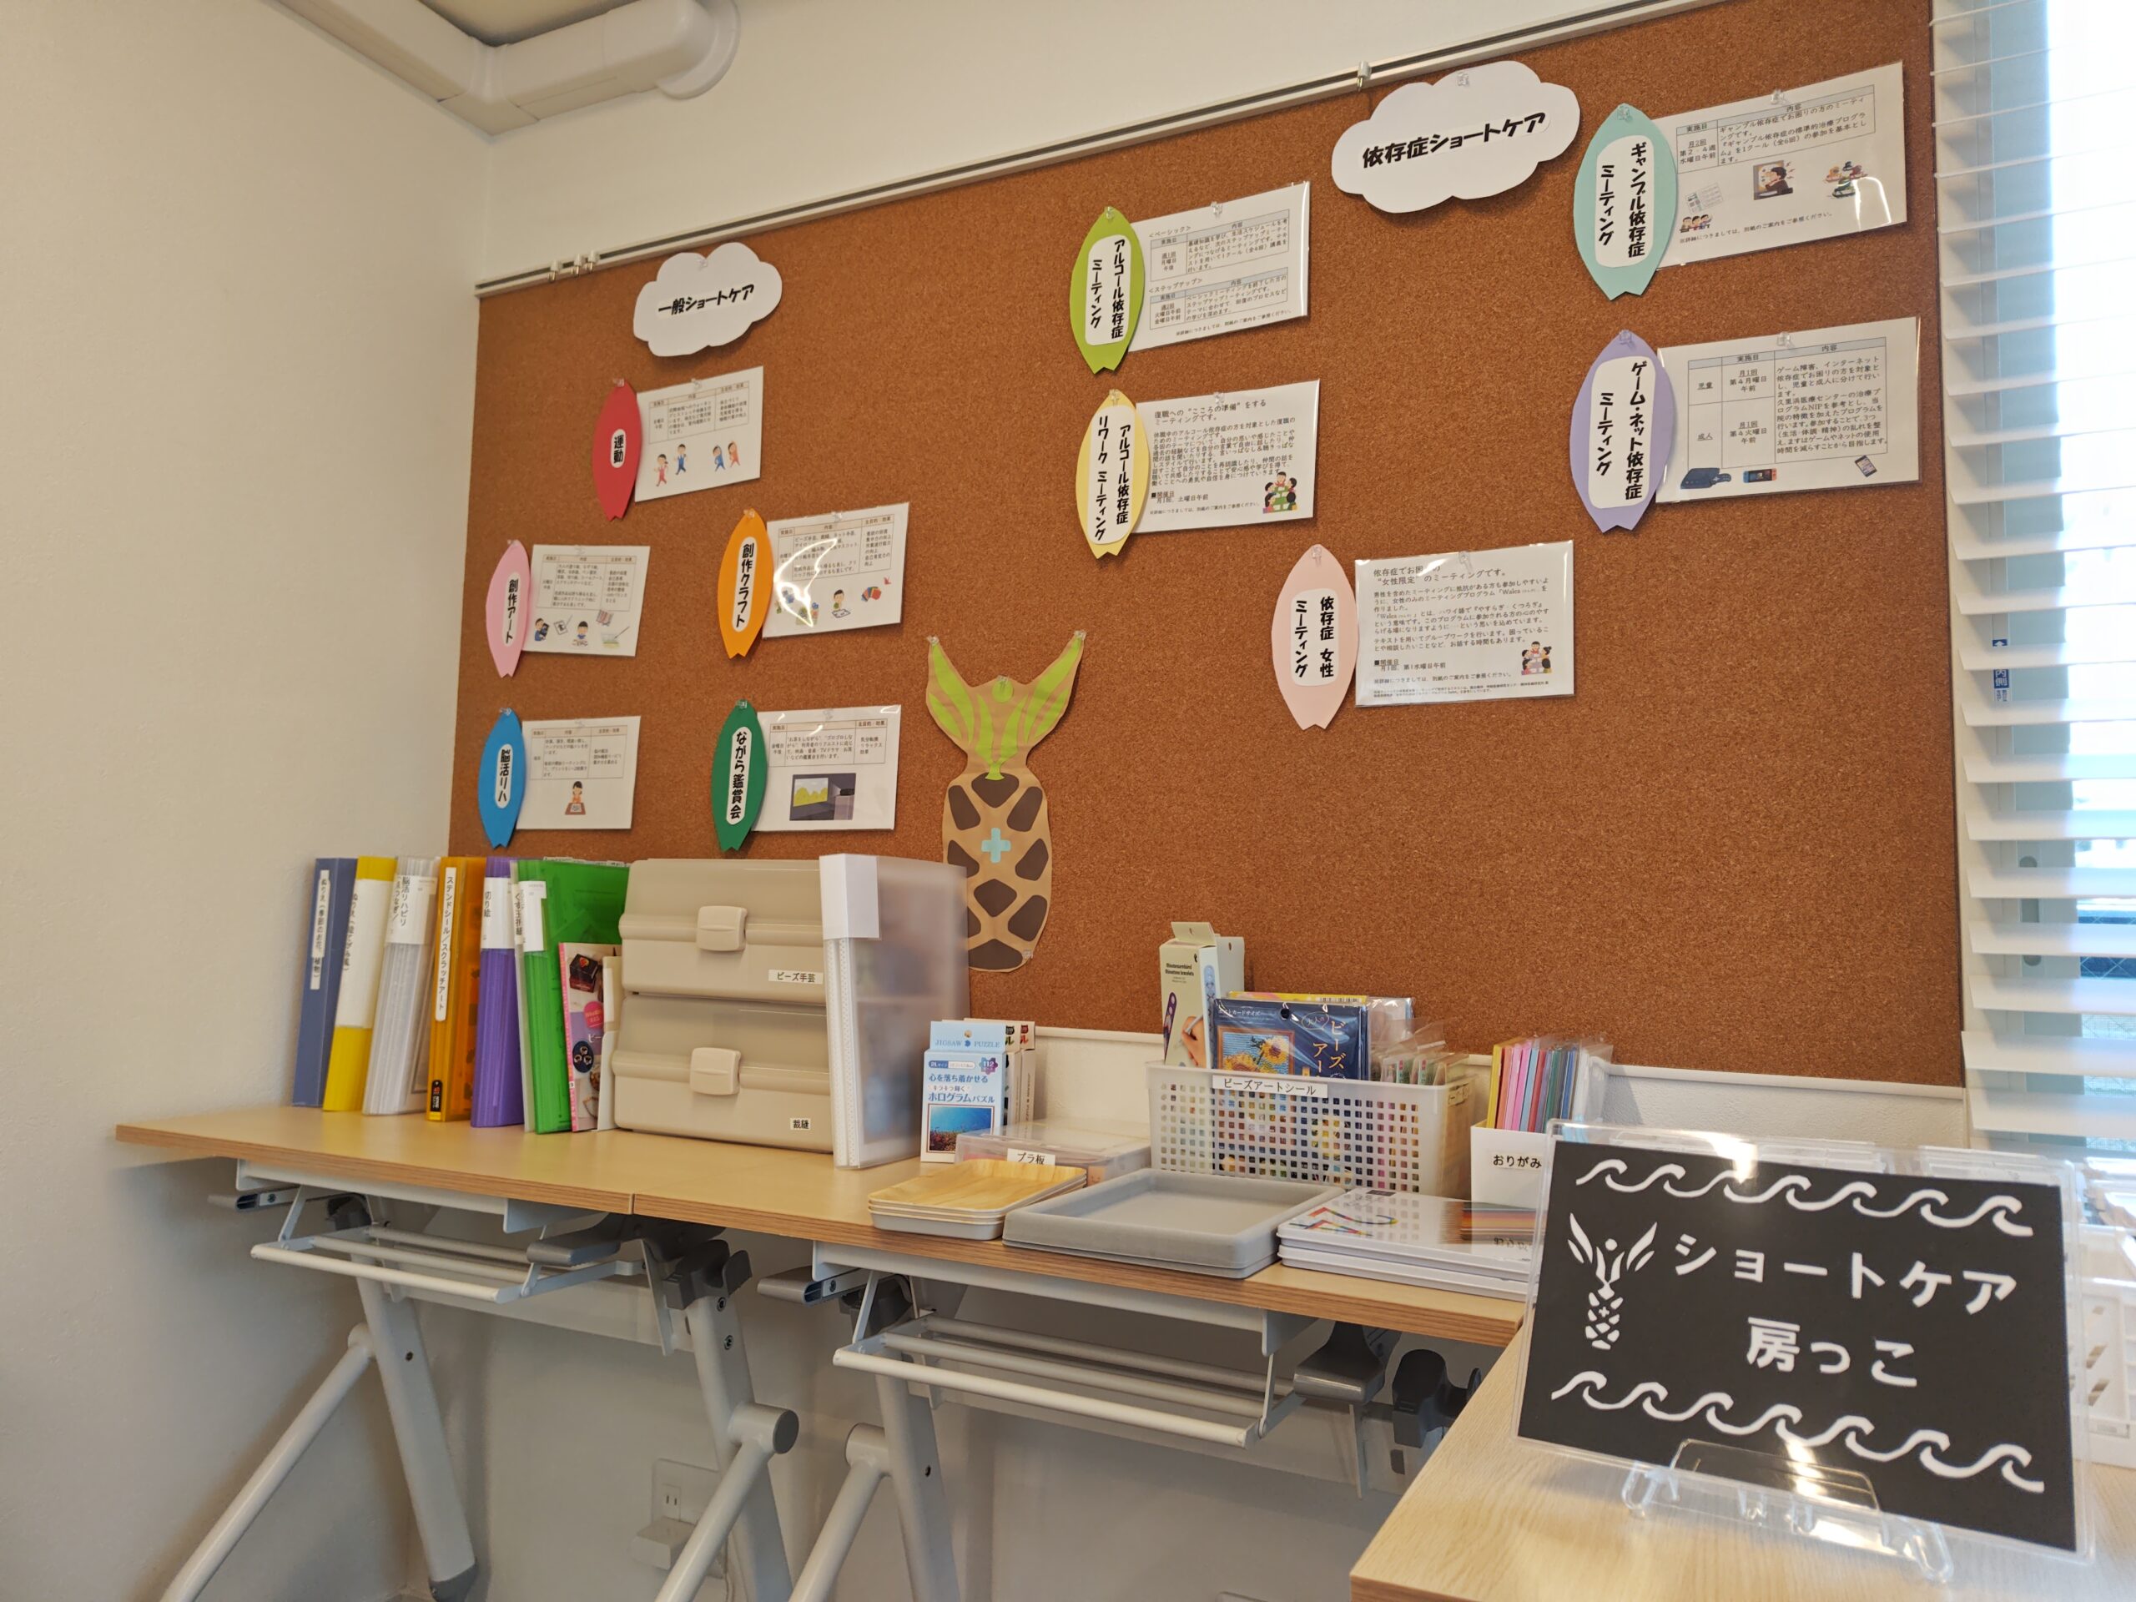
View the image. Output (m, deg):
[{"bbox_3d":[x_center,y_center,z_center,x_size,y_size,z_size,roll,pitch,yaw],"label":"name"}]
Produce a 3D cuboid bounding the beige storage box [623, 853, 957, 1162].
[{"bbox_3d":[-0.331,0.229,1.652,0.347,0.317,0.200,-1,-5,26],"label":"beige storage box"}]

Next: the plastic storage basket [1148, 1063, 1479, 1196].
[{"bbox_3d":[0.230,0.315,1.340,0.280,0.123,0.140,-1,-5,26],"label":"plastic storage basket"}]

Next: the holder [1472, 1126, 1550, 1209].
[{"bbox_3d":[0.417,0.332,1.271,0.079,0.087,0.155,-1,-5,26],"label":"holder"}]

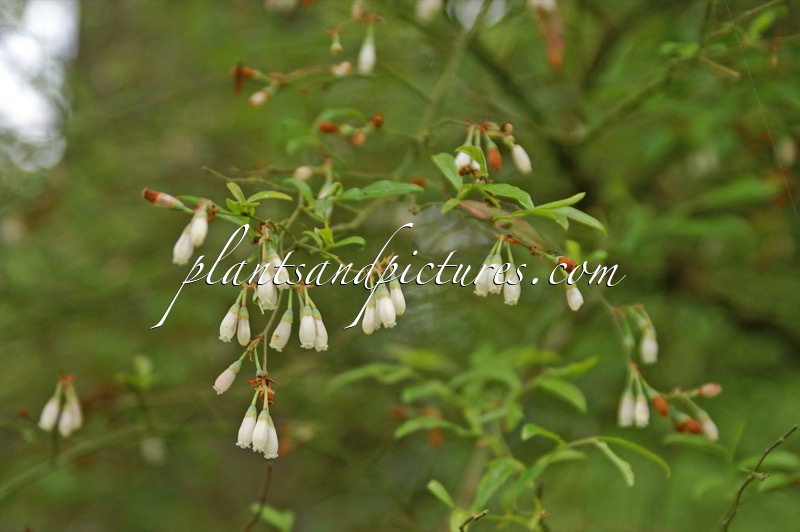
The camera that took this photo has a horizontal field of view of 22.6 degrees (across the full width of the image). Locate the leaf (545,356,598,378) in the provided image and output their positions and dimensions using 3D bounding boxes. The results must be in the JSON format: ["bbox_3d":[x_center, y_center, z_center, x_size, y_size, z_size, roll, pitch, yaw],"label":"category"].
[{"bbox_3d":[0.055,0.033,0.640,0.018,0.003,0.005,-18,33,-11],"label":"leaf"}]

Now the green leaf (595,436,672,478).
[{"bbox_3d":[0.061,0.050,0.520,0.022,0.004,0.006,27,0,0],"label":"green leaf"}]

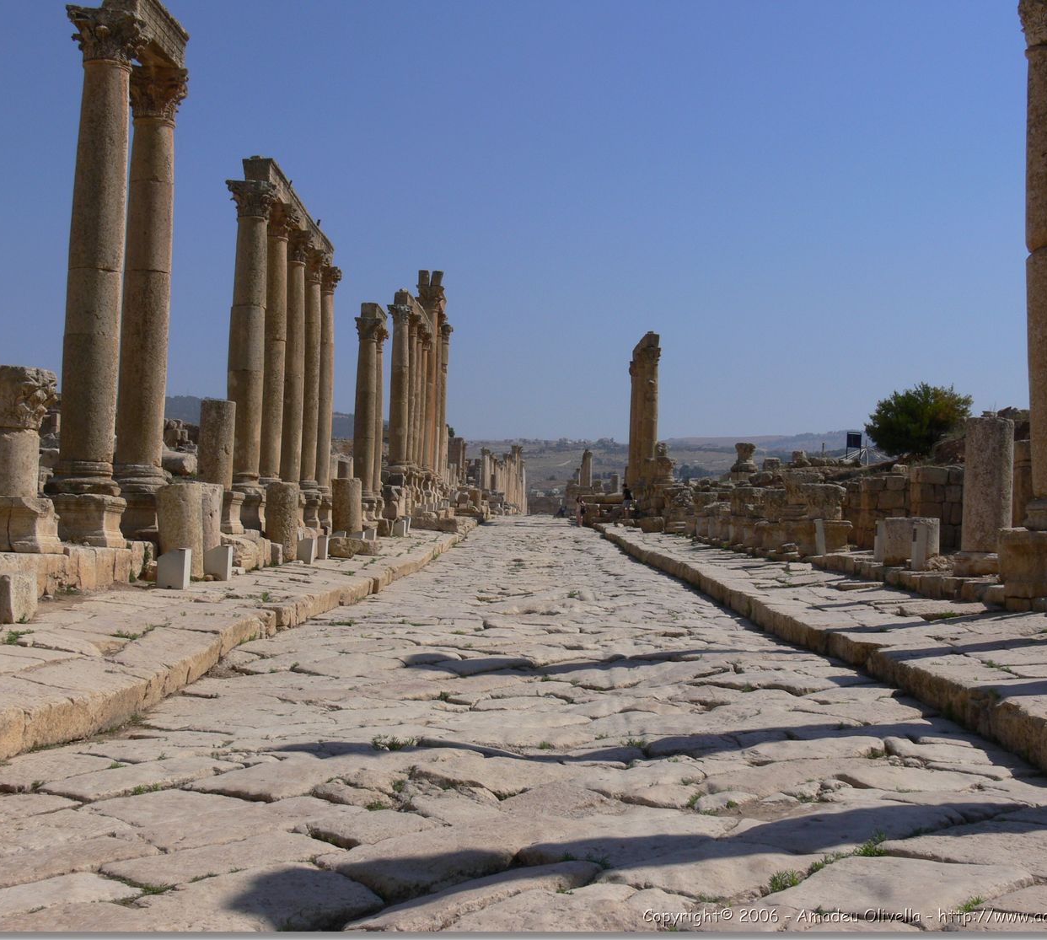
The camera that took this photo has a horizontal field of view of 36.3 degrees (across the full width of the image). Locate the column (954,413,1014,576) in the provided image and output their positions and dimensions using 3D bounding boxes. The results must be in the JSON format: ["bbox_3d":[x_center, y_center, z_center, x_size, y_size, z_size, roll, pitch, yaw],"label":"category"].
[{"bbox_3d":[7.323,0.402,25.200,1.030,2.450,1.030,1,-2,1],"label":"column"}]

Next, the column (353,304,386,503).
[{"bbox_3d":[-6.080,-2.596,63.000,1.250,7.700,1.350,1,-2,1],"label":"column"}]

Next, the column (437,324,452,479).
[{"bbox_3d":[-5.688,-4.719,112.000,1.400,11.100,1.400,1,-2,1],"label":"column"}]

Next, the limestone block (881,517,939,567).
[{"bbox_3d":[7.096,1.304,29.200,1.000,0.860,1.000,1,-2,1],"label":"limestone block"}]

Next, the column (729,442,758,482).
[{"bbox_3d":[8.948,-0.309,65.000,1.130,1.550,1.130,1,-2,1],"label":"column"}]

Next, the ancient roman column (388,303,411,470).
[{"bbox_3d":[-6.034,-4.034,78.000,1.170,8.100,1.170,1,-2,1],"label":"ancient roman column"}]

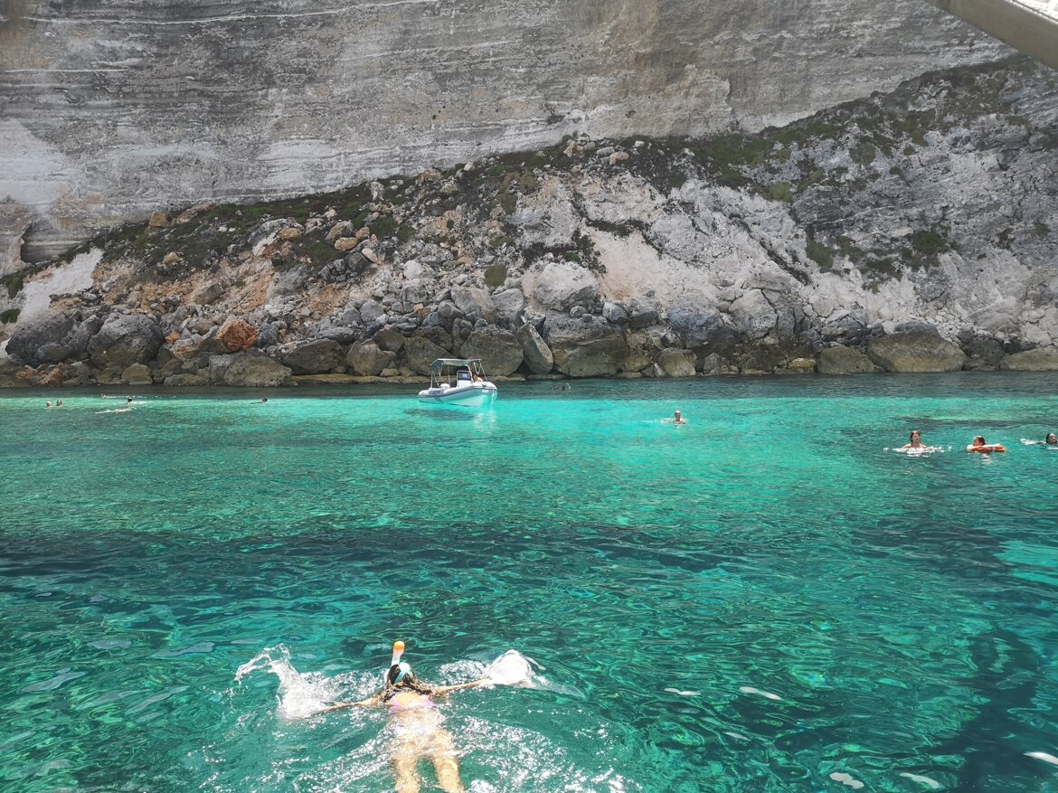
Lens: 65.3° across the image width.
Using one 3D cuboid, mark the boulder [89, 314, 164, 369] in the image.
[{"bbox_3d":[-26.611,-3.551,54.500,4.750,3.890,3.920,-1,3,-11],"label":"boulder"}]

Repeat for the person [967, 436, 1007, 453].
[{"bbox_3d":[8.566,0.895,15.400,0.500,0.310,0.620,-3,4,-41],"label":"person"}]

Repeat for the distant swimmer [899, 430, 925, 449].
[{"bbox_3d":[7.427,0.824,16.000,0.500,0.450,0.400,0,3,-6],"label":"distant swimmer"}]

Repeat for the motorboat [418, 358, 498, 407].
[{"bbox_3d":[-2.882,-0.551,33.500,1.850,2.050,4.300,-3,4,-40],"label":"motorboat"}]

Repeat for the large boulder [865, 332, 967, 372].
[{"bbox_3d":[30.690,-3.386,65.500,7.800,3.570,4.820,-1,3,-11],"label":"large boulder"}]

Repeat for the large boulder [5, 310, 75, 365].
[{"bbox_3d":[-32.582,-3.825,55.000,4.440,3.920,3.670,-1,3,-11],"label":"large boulder"}]

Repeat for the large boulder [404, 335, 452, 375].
[{"bbox_3d":[-6.782,-2.798,55.500,3.285,2.676,2.792,0,3,-7],"label":"large boulder"}]

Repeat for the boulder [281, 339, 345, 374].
[{"bbox_3d":[-13.985,-2.580,53.500,4.222,2.345,3.166,-1,3,-15],"label":"boulder"}]

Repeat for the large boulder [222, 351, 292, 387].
[{"bbox_3d":[-16.962,-1.664,51.500,4.380,2.320,2.940,-1,3,-11],"label":"large boulder"}]

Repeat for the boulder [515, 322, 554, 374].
[{"bbox_3d":[0.410,-3.340,57.500,2.567,3.655,2.647,0,3,0],"label":"boulder"}]

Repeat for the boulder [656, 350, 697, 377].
[{"bbox_3d":[10.864,-2.393,61.000,2.980,2.170,2.460,-1,3,-11],"label":"boulder"}]

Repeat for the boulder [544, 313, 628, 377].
[{"bbox_3d":[4.141,-3.717,59.500,6.000,4.565,4.500,0,3,4],"label":"boulder"}]

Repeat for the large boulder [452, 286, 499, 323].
[{"bbox_3d":[-3.979,-6.635,60.000,3.320,3.040,2.740,-1,3,-11],"label":"large boulder"}]

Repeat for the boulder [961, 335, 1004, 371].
[{"bbox_3d":[39.575,-3.788,72.000,3.788,3.157,3.220,2,4,29],"label":"boulder"}]

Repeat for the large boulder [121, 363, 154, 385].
[{"bbox_3d":[-24.649,-1.351,52.000,1.990,1.630,1.640,-1,3,-11],"label":"large boulder"}]

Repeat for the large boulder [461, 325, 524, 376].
[{"bbox_3d":[-2.593,-3.124,57.000,4.373,3.498,3.498,0,3,-3],"label":"large boulder"}]

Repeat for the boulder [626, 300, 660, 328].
[{"bbox_3d":[8.735,-6.166,63.000,2.550,2.580,2.230,-1,3,-11],"label":"boulder"}]

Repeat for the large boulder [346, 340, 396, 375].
[{"bbox_3d":[-10.232,-2.466,53.500,3.190,2.340,2.630,-1,3,-11],"label":"large boulder"}]

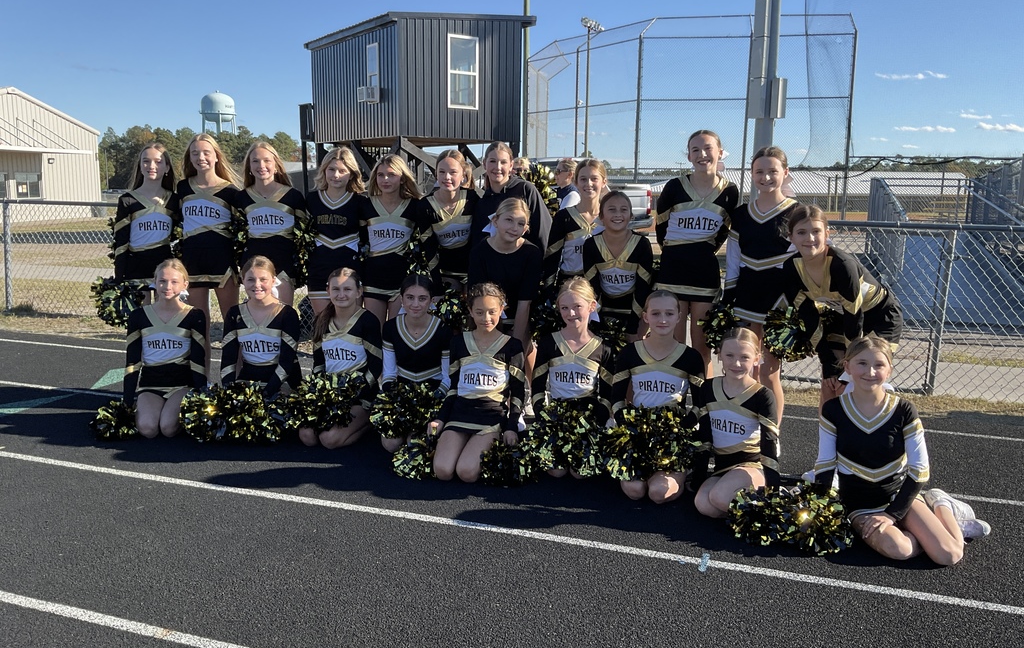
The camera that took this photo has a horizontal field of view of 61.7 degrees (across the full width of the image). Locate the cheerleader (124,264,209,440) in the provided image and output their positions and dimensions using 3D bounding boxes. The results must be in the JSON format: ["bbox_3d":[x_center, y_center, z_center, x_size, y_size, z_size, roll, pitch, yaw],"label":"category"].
[{"bbox_3d":[-1.851,0.102,4.611,0.420,0.889,0.580,-3,10,-22],"label":"cheerleader"}]

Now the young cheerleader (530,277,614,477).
[{"bbox_3d":[0.298,0.224,4.073,0.400,0.878,0.580,3,10,14],"label":"young cheerleader"}]

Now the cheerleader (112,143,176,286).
[{"bbox_3d":[-2.087,-0.290,5.027,0.430,1.516,0.300,-3,10,-24],"label":"cheerleader"}]

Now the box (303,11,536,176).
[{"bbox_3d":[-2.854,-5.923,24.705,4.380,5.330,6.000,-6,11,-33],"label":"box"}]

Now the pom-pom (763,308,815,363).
[{"bbox_3d":[1.284,0.048,3.956,0.270,0.270,0.250,3,10,13],"label":"pom-pom"}]

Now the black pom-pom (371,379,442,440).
[{"bbox_3d":[-0.526,0.431,4.278,0.340,0.280,0.300,1,10,0],"label":"black pom-pom"}]

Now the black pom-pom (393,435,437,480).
[{"bbox_3d":[-0.428,0.605,3.890,0.250,0.210,0.230,1,10,0],"label":"black pom-pom"}]

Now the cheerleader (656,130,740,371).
[{"bbox_3d":[0.958,-0.177,4.410,0.420,1.600,0.300,3,10,11],"label":"cheerleader"}]

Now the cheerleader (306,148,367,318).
[{"bbox_3d":[-0.987,-0.246,4.899,0.380,1.520,0.280,1,10,-1],"label":"cheerleader"}]

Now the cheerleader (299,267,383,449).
[{"bbox_3d":[-0.864,0.147,4.468,0.430,0.875,0.580,3,10,12],"label":"cheerleader"}]

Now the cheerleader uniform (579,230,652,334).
[{"bbox_3d":[0.558,-0.215,4.546,0.390,0.560,0.360,3,10,10],"label":"cheerleader uniform"}]

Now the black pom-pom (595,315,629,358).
[{"bbox_3d":[0.465,0.071,4.219,0.260,0.260,0.260,2,10,10],"label":"black pom-pom"}]

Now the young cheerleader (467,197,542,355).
[{"bbox_3d":[-0.019,-0.046,4.576,0.410,1.260,0.550,1,10,3],"label":"young cheerleader"}]

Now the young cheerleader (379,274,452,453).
[{"bbox_3d":[-0.498,0.179,4.493,0.420,0.840,0.620,2,10,5],"label":"young cheerleader"}]

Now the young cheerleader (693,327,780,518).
[{"bbox_3d":[0.975,0.381,3.591,0.400,0.745,0.600,8,12,37],"label":"young cheerleader"}]

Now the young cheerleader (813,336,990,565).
[{"bbox_3d":[1.431,0.440,3.272,0.600,0.757,0.570,4,10,18],"label":"young cheerleader"}]

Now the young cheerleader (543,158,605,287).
[{"bbox_3d":[0.401,-0.149,4.588,0.440,1.446,0.300,2,10,8],"label":"young cheerleader"}]

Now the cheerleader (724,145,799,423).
[{"bbox_3d":[1.193,-0.088,4.120,0.400,1.508,0.300,4,10,19],"label":"cheerleader"}]

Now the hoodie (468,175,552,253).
[{"bbox_3d":[0.007,-0.526,4.840,0.460,0.620,0.280,3,10,14],"label":"hoodie"}]

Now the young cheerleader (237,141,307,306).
[{"bbox_3d":[-1.395,-0.284,5.006,0.420,1.530,0.290,-1,10,-9],"label":"young cheerleader"}]

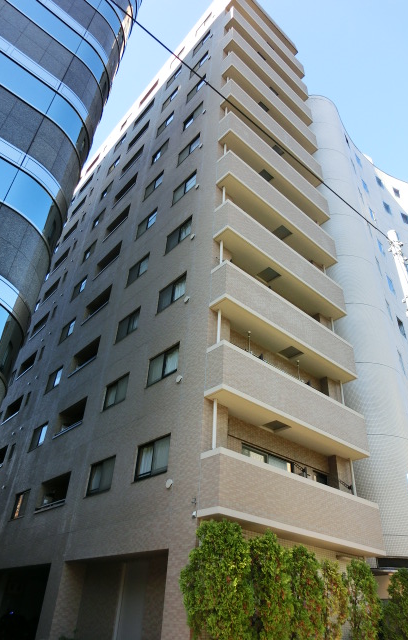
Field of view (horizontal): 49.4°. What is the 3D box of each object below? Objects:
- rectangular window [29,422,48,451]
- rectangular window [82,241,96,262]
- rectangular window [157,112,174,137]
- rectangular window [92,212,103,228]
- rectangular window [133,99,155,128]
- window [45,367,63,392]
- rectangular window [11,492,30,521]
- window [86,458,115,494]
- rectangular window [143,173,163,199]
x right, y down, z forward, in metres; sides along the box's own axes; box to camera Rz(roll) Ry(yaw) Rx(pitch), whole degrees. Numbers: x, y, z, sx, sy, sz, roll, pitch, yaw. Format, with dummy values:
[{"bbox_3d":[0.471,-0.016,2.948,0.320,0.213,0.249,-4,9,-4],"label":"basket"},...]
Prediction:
[{"bbox_3d":[-7.307,5.219,19.587,0.150,1.005,1.497,29,-43,-31],"label":"rectangular window"},{"bbox_3d":[-6.836,-4.033,26.732,0.200,1.050,1.510,29,-43,-31],"label":"rectangular window"},{"bbox_3d":[-2.244,-11.488,26.043,0.150,1.016,1.508,29,-44,-30],"label":"rectangular window"},{"bbox_3d":[-6.688,-6.410,28.446,0.200,1.050,1.510,29,-43,-31],"label":"rectangular window"},{"bbox_3d":[-4.275,-14.691,31.750,0.200,0.863,2.411,29,-44,-30],"label":"rectangular window"},{"bbox_3d":[-7.160,2.880,21.277,0.150,1.005,1.497,29,-43,-31],"label":"window"},{"bbox_3d":[-7.481,7.627,18.194,0.200,1.050,1.510,29,-43,-31],"label":"rectangular window"},{"bbox_3d":[-3.247,4.912,13.883,0.150,1.016,1.508,29,-44,-30],"label":"window"},{"bbox_3d":[-2.531,-6.802,22.569,0.150,1.016,1.508,29,-44,-30],"label":"rectangular window"}]

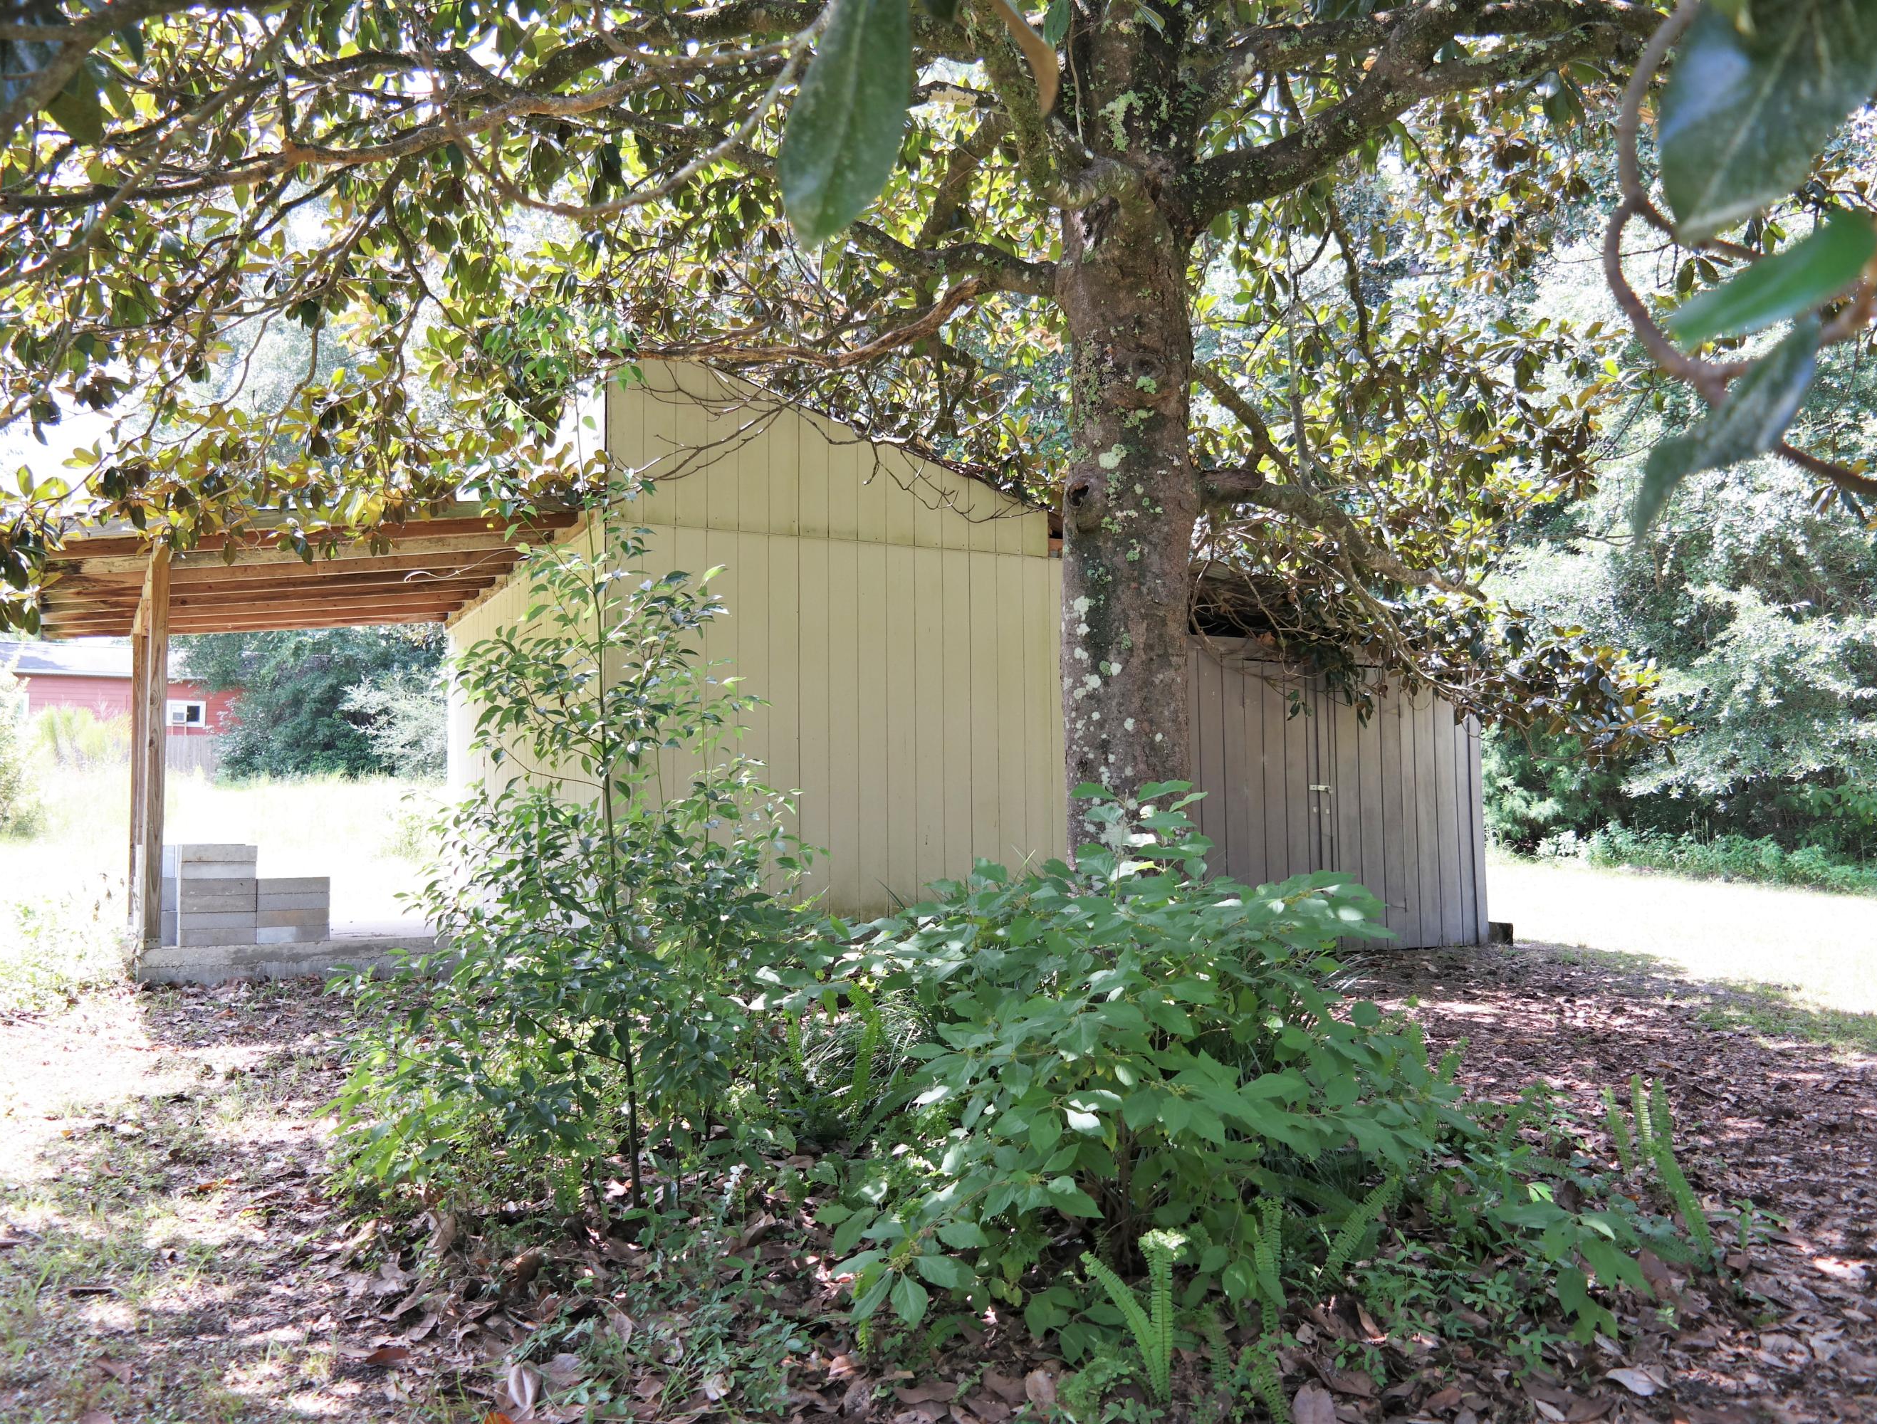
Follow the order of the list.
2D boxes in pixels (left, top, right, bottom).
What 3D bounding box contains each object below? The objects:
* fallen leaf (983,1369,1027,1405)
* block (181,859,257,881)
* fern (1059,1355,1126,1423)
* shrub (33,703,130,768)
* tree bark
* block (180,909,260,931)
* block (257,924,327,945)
[{"bbox_3d":[0.138,1.417,3.360,0.090,0.045,0.080,-1,-5,2],"label":"fallen leaf"},{"bbox_3d":[-4.106,0.907,9.149,0.393,0.095,0.194,2,-5,-25],"label":"block"},{"bbox_3d":[0.316,1.386,3.280,0.130,0.110,0.110,-1,-5,6],"label":"fern"},{"bbox_3d":[-16.064,0.469,30.000,1.750,1.200,1.400,2,-6,-28],"label":"shrub"},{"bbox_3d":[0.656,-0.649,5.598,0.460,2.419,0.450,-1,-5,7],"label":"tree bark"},{"bbox_3d":[-4.099,1.190,9.127,0.393,0.095,0.194,2,-5,-25],"label":"block"},{"bbox_3d":[-3.744,1.288,9.284,0.393,0.095,0.194,2,-5,-25],"label":"block"}]

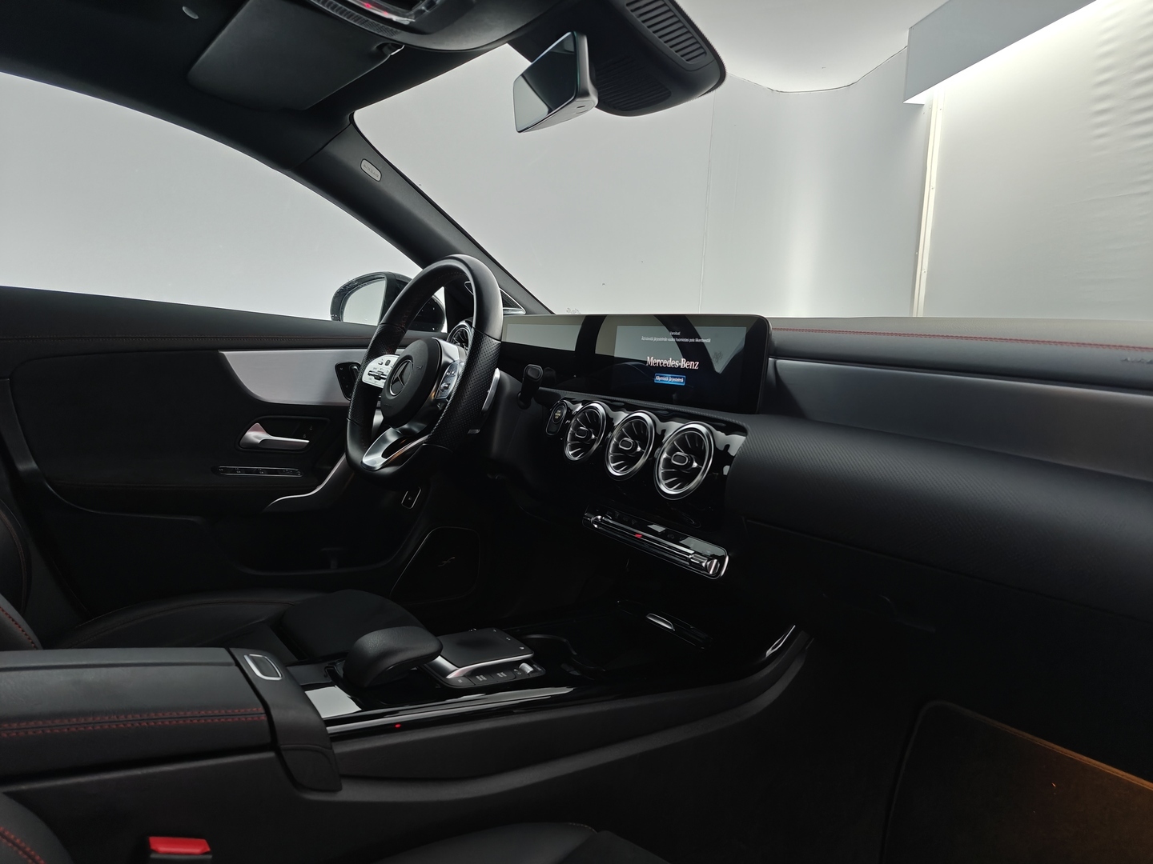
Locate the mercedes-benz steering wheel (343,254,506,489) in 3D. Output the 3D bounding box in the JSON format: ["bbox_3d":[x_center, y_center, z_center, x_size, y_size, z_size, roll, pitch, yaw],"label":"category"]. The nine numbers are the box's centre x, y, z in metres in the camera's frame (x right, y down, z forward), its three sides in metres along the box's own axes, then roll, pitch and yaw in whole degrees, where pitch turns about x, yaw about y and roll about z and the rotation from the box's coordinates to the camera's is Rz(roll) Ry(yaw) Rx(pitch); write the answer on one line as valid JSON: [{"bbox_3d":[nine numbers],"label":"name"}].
[{"bbox_3d":[-0.211,-0.084,1.113,0.090,0.356,0.376,23,-6,-36],"label":"mercedes-benz steering wheel"}]

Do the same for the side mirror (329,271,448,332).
[{"bbox_3d":[-0.403,-0.272,1.644,0.250,0.145,0.138,8,8,41],"label":"side mirror"}]

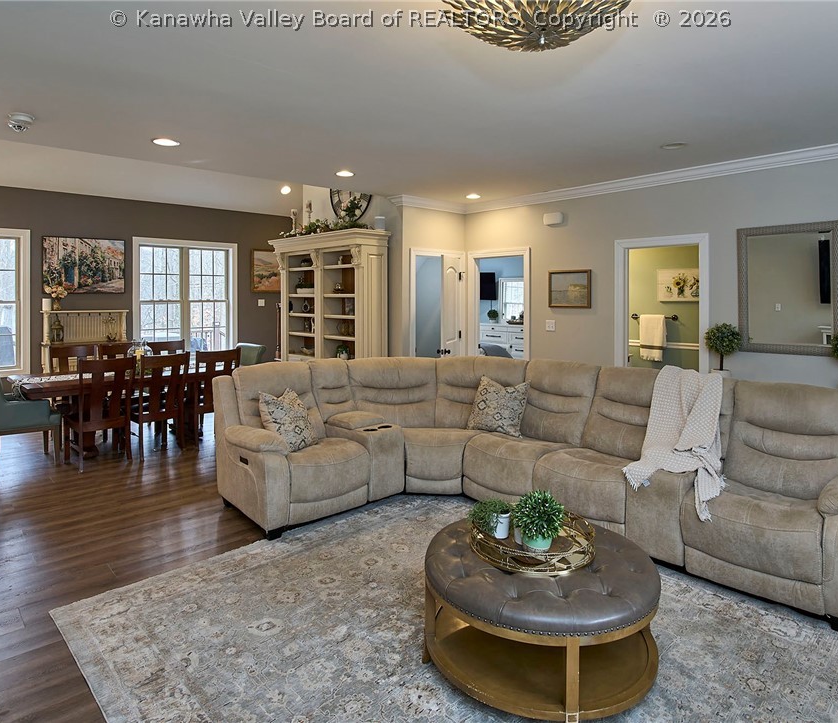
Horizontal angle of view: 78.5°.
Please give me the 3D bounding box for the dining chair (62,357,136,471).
[{"bbox_3d":[-3.030,0.452,4.890,0.460,1.010,0.520,-5,7,-43],"label":"dining chair"}]

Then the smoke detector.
[{"bbox_3d":[-2.590,-1.555,3.330,0.145,0.075,0.145,-5,7,-44],"label":"smoke detector"}]

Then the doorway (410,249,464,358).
[{"bbox_3d":[0.236,-0.235,6.017,0.902,2.152,0.154,-4,6,-40],"label":"doorway"}]

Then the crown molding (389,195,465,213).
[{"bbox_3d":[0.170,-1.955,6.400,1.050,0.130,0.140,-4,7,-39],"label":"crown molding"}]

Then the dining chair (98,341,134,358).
[{"bbox_3d":[-3.659,0.317,6.263,0.471,1.045,0.533,-4,6,-41],"label":"dining chair"}]

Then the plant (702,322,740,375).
[{"bbox_3d":[2.521,-0.073,4.274,0.318,0.502,0.318,4,6,43],"label":"plant"}]

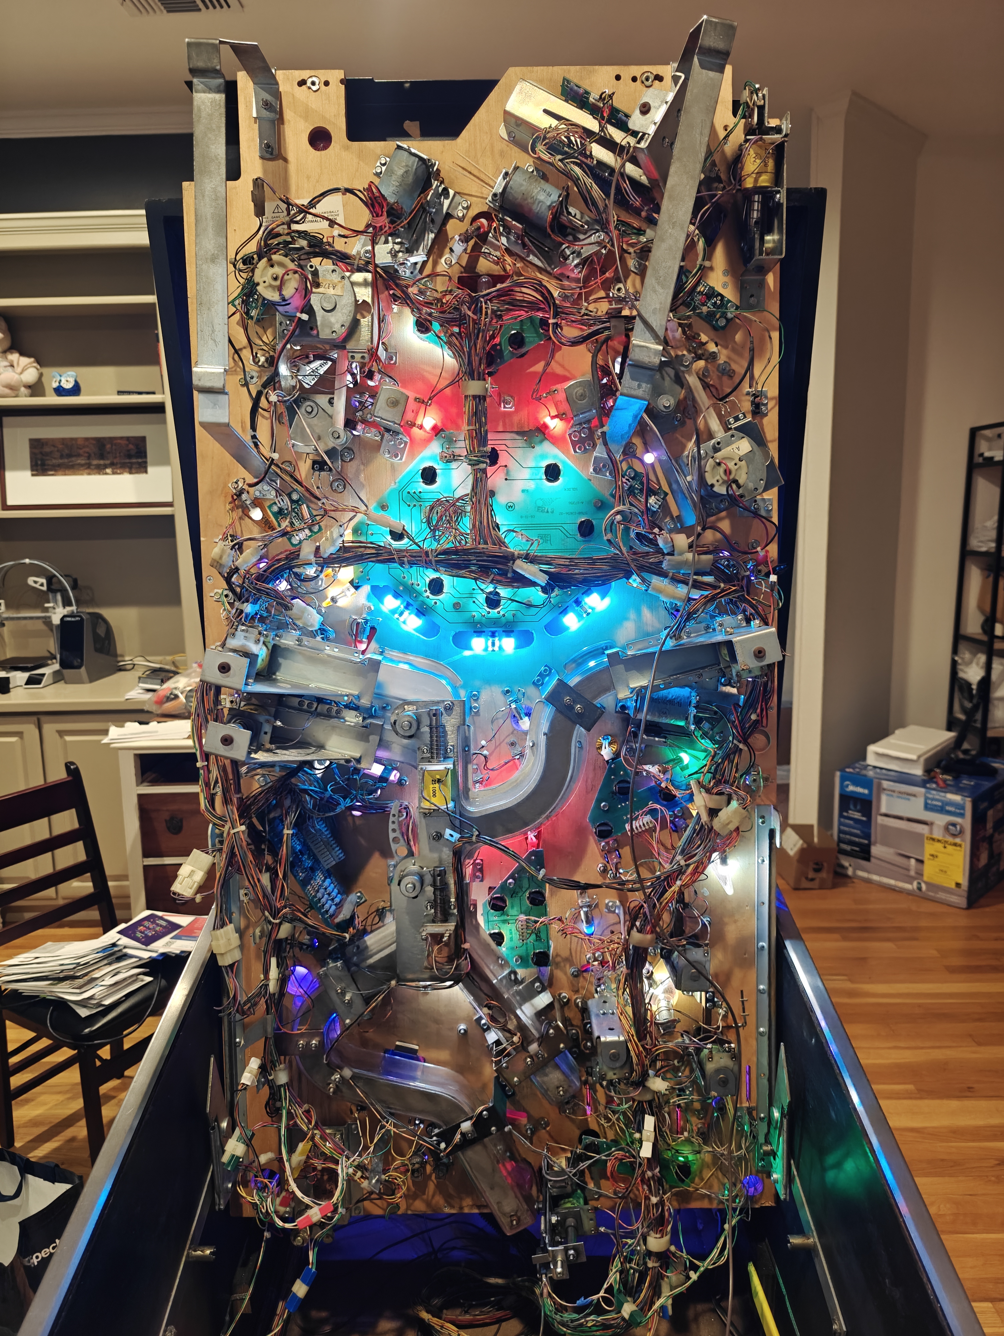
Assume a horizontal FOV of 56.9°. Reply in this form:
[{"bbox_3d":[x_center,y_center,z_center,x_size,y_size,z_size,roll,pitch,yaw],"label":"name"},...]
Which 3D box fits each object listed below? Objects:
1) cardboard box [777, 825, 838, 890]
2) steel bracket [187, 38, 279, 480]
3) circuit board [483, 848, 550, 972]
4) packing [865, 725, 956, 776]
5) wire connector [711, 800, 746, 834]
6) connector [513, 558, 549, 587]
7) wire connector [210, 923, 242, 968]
[{"bbox_3d":[1.276,0.792,3.900,0.175,0.195,0.240,-1,10,0],"label":"cardboard box"},{"bbox_3d":[-0.234,-0.366,0.838,0.030,0.380,0.178,-1,5,0],"label":"steel bracket"},{"bbox_3d":[0.014,0.251,0.966,0.070,0.126,0.012,-3,5,0],"label":"circuit board"},{"bbox_3d":[1.822,0.357,4.089,0.225,0.075,0.494,8,13,41],"label":"packing"},{"bbox_3d":[0.227,0.149,0.924,0.034,0.021,0.015,-45,3,3],"label":"wire connector"},{"bbox_3d":[0.027,-0.093,0.894,0.035,0.011,0.009,29,4,-2],"label":"connector"},{"bbox_3d":[-0.281,0.283,0.944,0.024,0.037,0.019,-15,5,-29],"label":"wire connector"}]

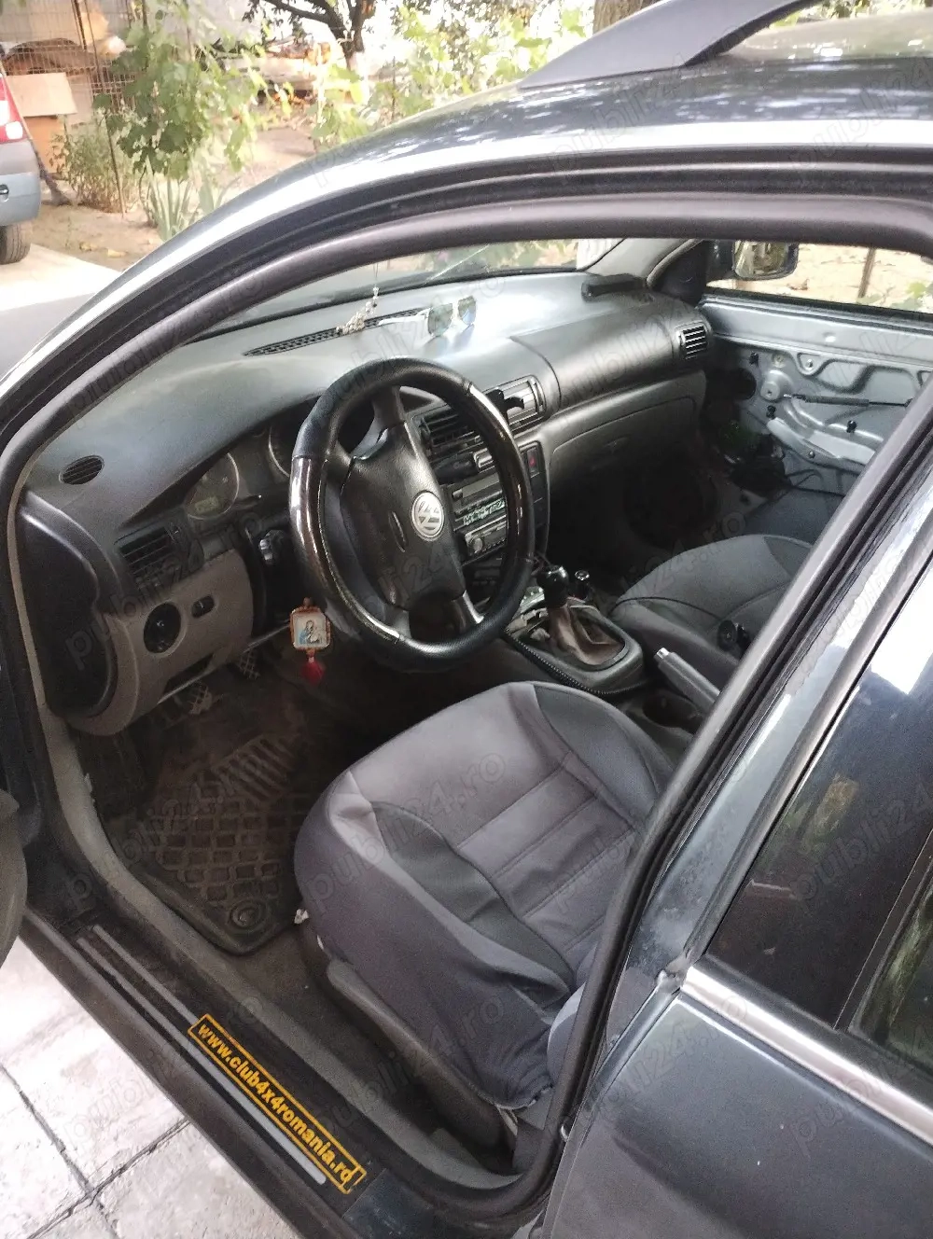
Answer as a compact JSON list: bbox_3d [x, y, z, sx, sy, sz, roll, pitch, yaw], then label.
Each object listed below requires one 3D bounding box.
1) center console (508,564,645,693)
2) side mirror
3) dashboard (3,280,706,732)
[{"bbox_3d":[0.144,-0.001,1.642,0.310,0.198,0.192,23,37,37],"label":"center console"},{"bbox_3d":[0.602,-0.798,2.123,0.190,0.135,0.110,-21,34,-30],"label":"side mirror"},{"bbox_3d":[-0.134,-0.299,1.757,0.555,0.445,1.420,23,37,37],"label":"dashboard"}]

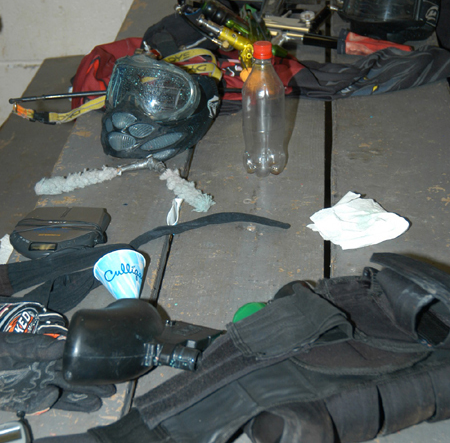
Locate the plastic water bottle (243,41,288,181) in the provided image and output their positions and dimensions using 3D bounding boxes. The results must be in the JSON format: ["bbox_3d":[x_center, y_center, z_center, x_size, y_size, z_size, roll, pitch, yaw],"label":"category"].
[{"bbox_3d":[0.066,-0.187,1.992,0.073,0.232,0.073,0,27,5],"label":"plastic water bottle"}]

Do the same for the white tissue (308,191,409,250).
[{"bbox_3d":[0.207,-0.009,1.851,0.160,0.034,0.158,0,27,5],"label":"white tissue"}]

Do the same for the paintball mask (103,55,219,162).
[{"bbox_3d":[-0.122,-0.210,2.150,0.188,0.188,0.145,17,12,33],"label":"paintball mask"}]

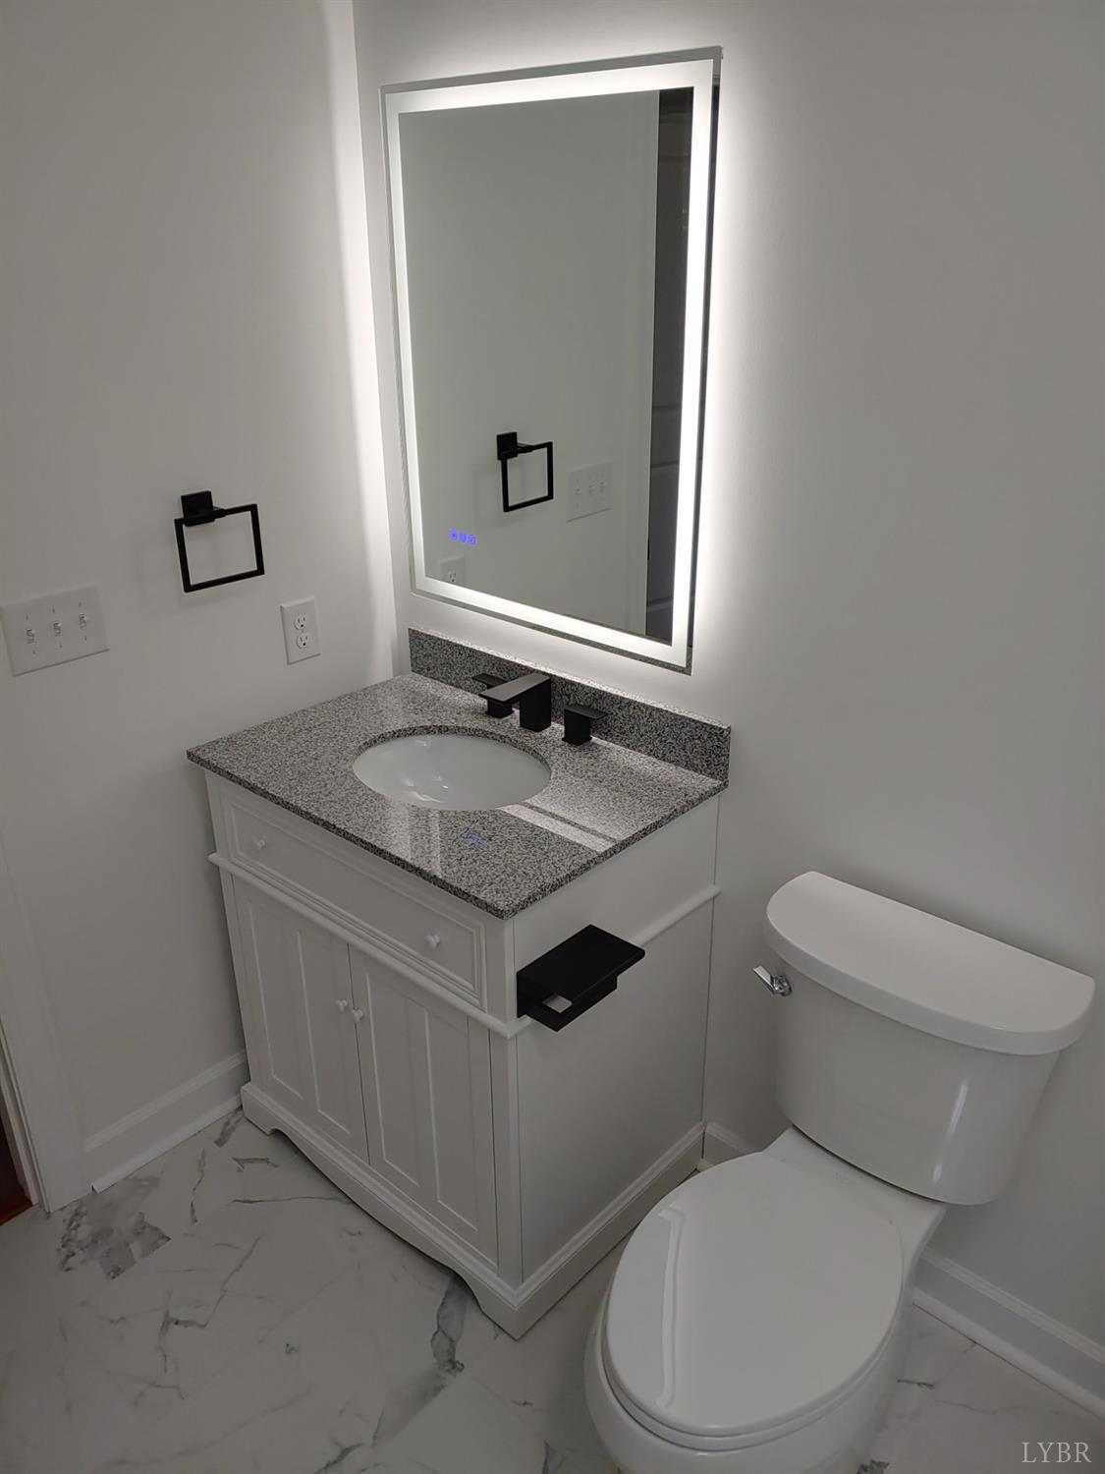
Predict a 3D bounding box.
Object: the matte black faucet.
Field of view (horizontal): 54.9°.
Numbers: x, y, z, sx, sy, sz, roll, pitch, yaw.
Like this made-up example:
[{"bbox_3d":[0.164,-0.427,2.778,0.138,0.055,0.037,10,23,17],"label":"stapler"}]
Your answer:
[{"bbox_3d":[-0.064,-0.052,2.017,0.054,0.101,0.144,20,31,37],"label":"matte black faucet"}]

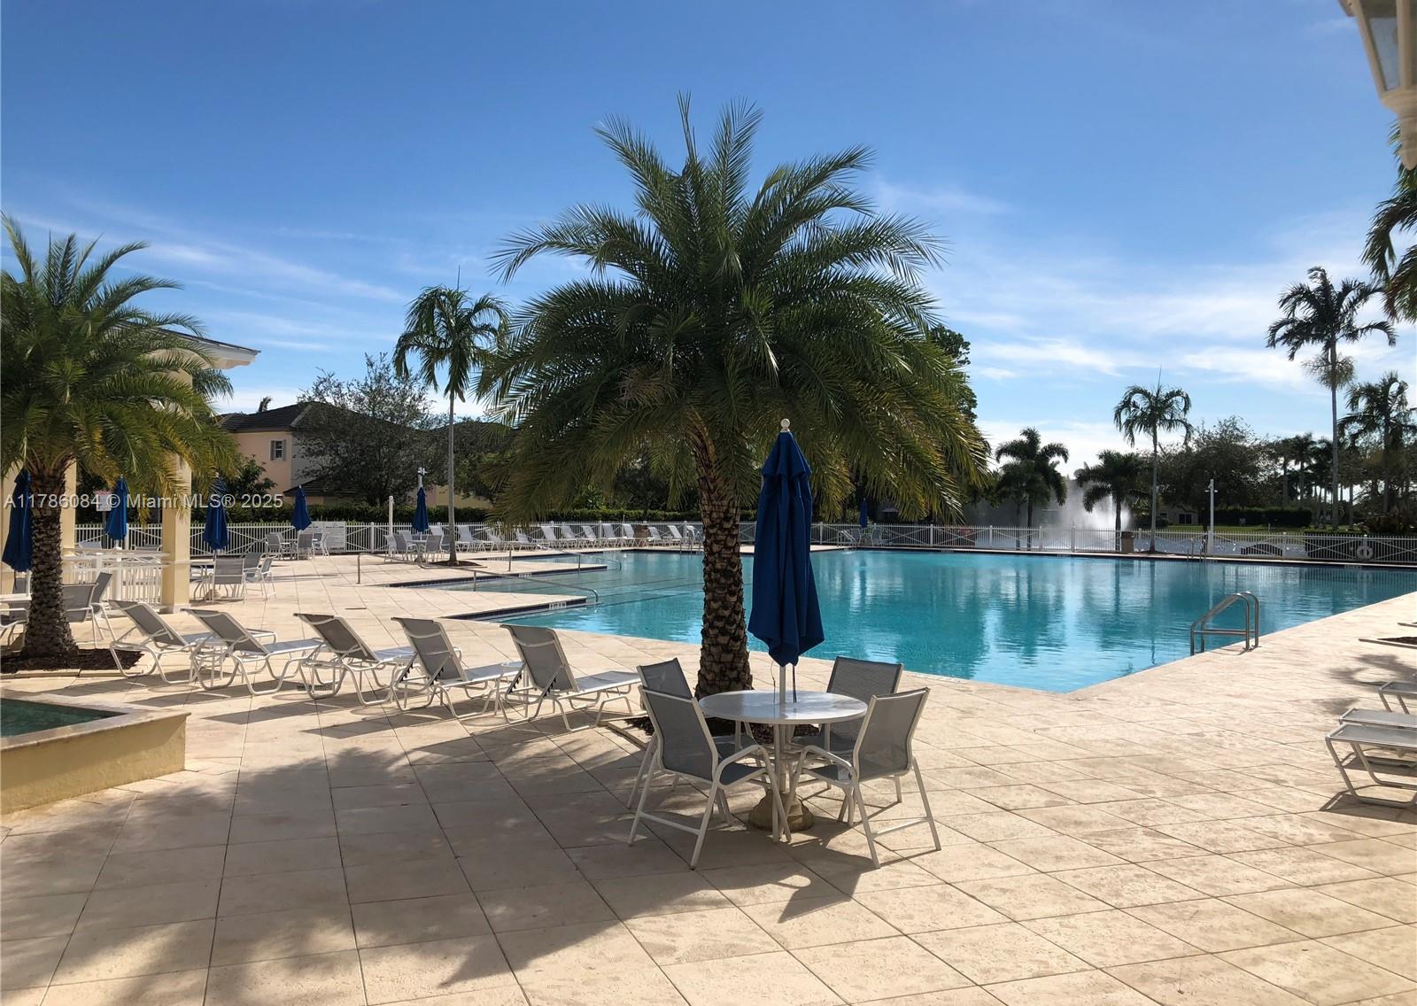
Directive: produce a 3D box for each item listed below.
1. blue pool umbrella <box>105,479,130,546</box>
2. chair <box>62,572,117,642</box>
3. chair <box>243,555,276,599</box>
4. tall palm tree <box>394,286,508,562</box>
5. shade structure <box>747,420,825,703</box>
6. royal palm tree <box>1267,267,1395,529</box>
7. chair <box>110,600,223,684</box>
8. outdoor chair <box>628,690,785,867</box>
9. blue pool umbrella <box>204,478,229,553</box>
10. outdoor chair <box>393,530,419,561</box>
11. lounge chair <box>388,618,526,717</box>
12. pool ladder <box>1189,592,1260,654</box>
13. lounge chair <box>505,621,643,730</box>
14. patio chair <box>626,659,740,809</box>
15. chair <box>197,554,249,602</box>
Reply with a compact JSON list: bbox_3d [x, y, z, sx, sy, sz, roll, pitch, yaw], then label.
[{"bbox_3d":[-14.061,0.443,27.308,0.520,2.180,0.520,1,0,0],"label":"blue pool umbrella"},{"bbox_3d":[-8.956,1.516,16.393,0.770,0.930,0.590,1,-1,-23],"label":"chair"},{"bbox_3d":[-8.910,1.467,22.500,0.740,0.890,0.580,1,0,9],"label":"chair"},{"bbox_3d":[-9.369,-2.814,42.029,4.200,10.100,4.200,1,-1,0],"label":"tall palm tree"},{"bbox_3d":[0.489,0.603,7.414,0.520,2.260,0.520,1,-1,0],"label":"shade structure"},{"bbox_3d":[33.217,-4.822,61.058,6.800,15.800,6.800,1,-1,0],"label":"royal palm tree"},{"bbox_3d":[-5.903,1.514,13.189,0.660,0.870,1.900,1,0,28],"label":"chair"},{"bbox_3d":[0.018,1.555,6.787,0.790,0.930,0.590,1,-1,-43],"label":"outdoor chair"},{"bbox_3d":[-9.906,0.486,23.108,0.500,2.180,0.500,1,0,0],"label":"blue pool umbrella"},{"bbox_3d":[-9.880,1.462,37.200,0.740,0.890,0.580,1,0,-30],"label":"outdoor chair"},{"bbox_3d":[-2.246,1.480,10.900,0.660,0.890,1.680,1,0,28],"label":"lounge chair"},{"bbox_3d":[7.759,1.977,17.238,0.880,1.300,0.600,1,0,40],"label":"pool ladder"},{"bbox_3d":[-1.218,1.588,10.890,0.690,0.910,1.620,1,-1,30],"label":"lounge chair"},{"bbox_3d":[-0.038,1.500,7.360,0.745,0.900,0.580,1,0,28],"label":"patio chair"},{"bbox_3d":[-9.425,1.496,22.499,0.620,0.870,0.660,1,0,-25],"label":"chair"}]

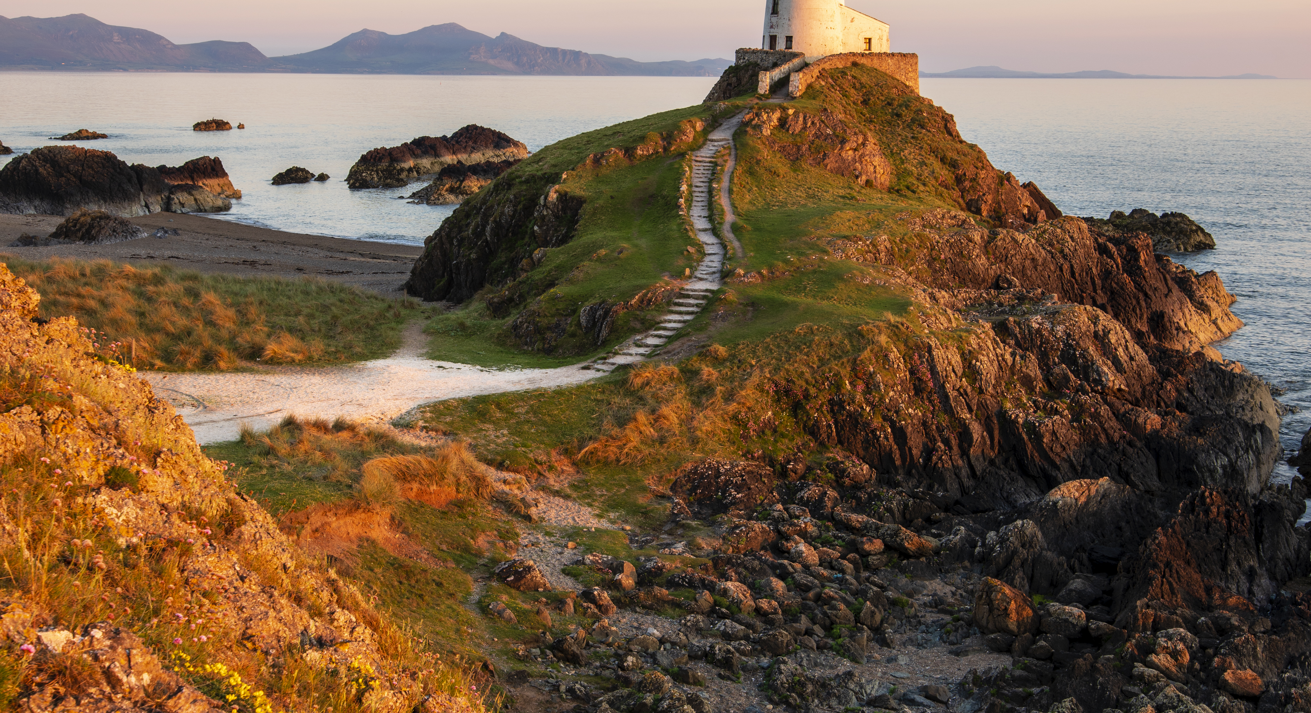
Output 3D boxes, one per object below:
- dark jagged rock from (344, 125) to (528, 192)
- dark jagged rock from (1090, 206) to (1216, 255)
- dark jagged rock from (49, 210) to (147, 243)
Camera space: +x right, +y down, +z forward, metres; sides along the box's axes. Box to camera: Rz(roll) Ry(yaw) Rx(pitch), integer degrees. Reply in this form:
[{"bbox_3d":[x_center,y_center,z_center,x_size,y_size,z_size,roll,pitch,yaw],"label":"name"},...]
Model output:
[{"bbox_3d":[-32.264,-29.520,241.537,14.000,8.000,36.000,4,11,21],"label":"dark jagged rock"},{"bbox_3d":[46.463,-11.947,154.174,12.200,3.900,8.000,3,10,16],"label":"dark jagged rock"},{"bbox_3d":[-50.163,-11.677,147.217,8.400,2.600,6.000,-3,10,-19],"label":"dark jagged rock"}]

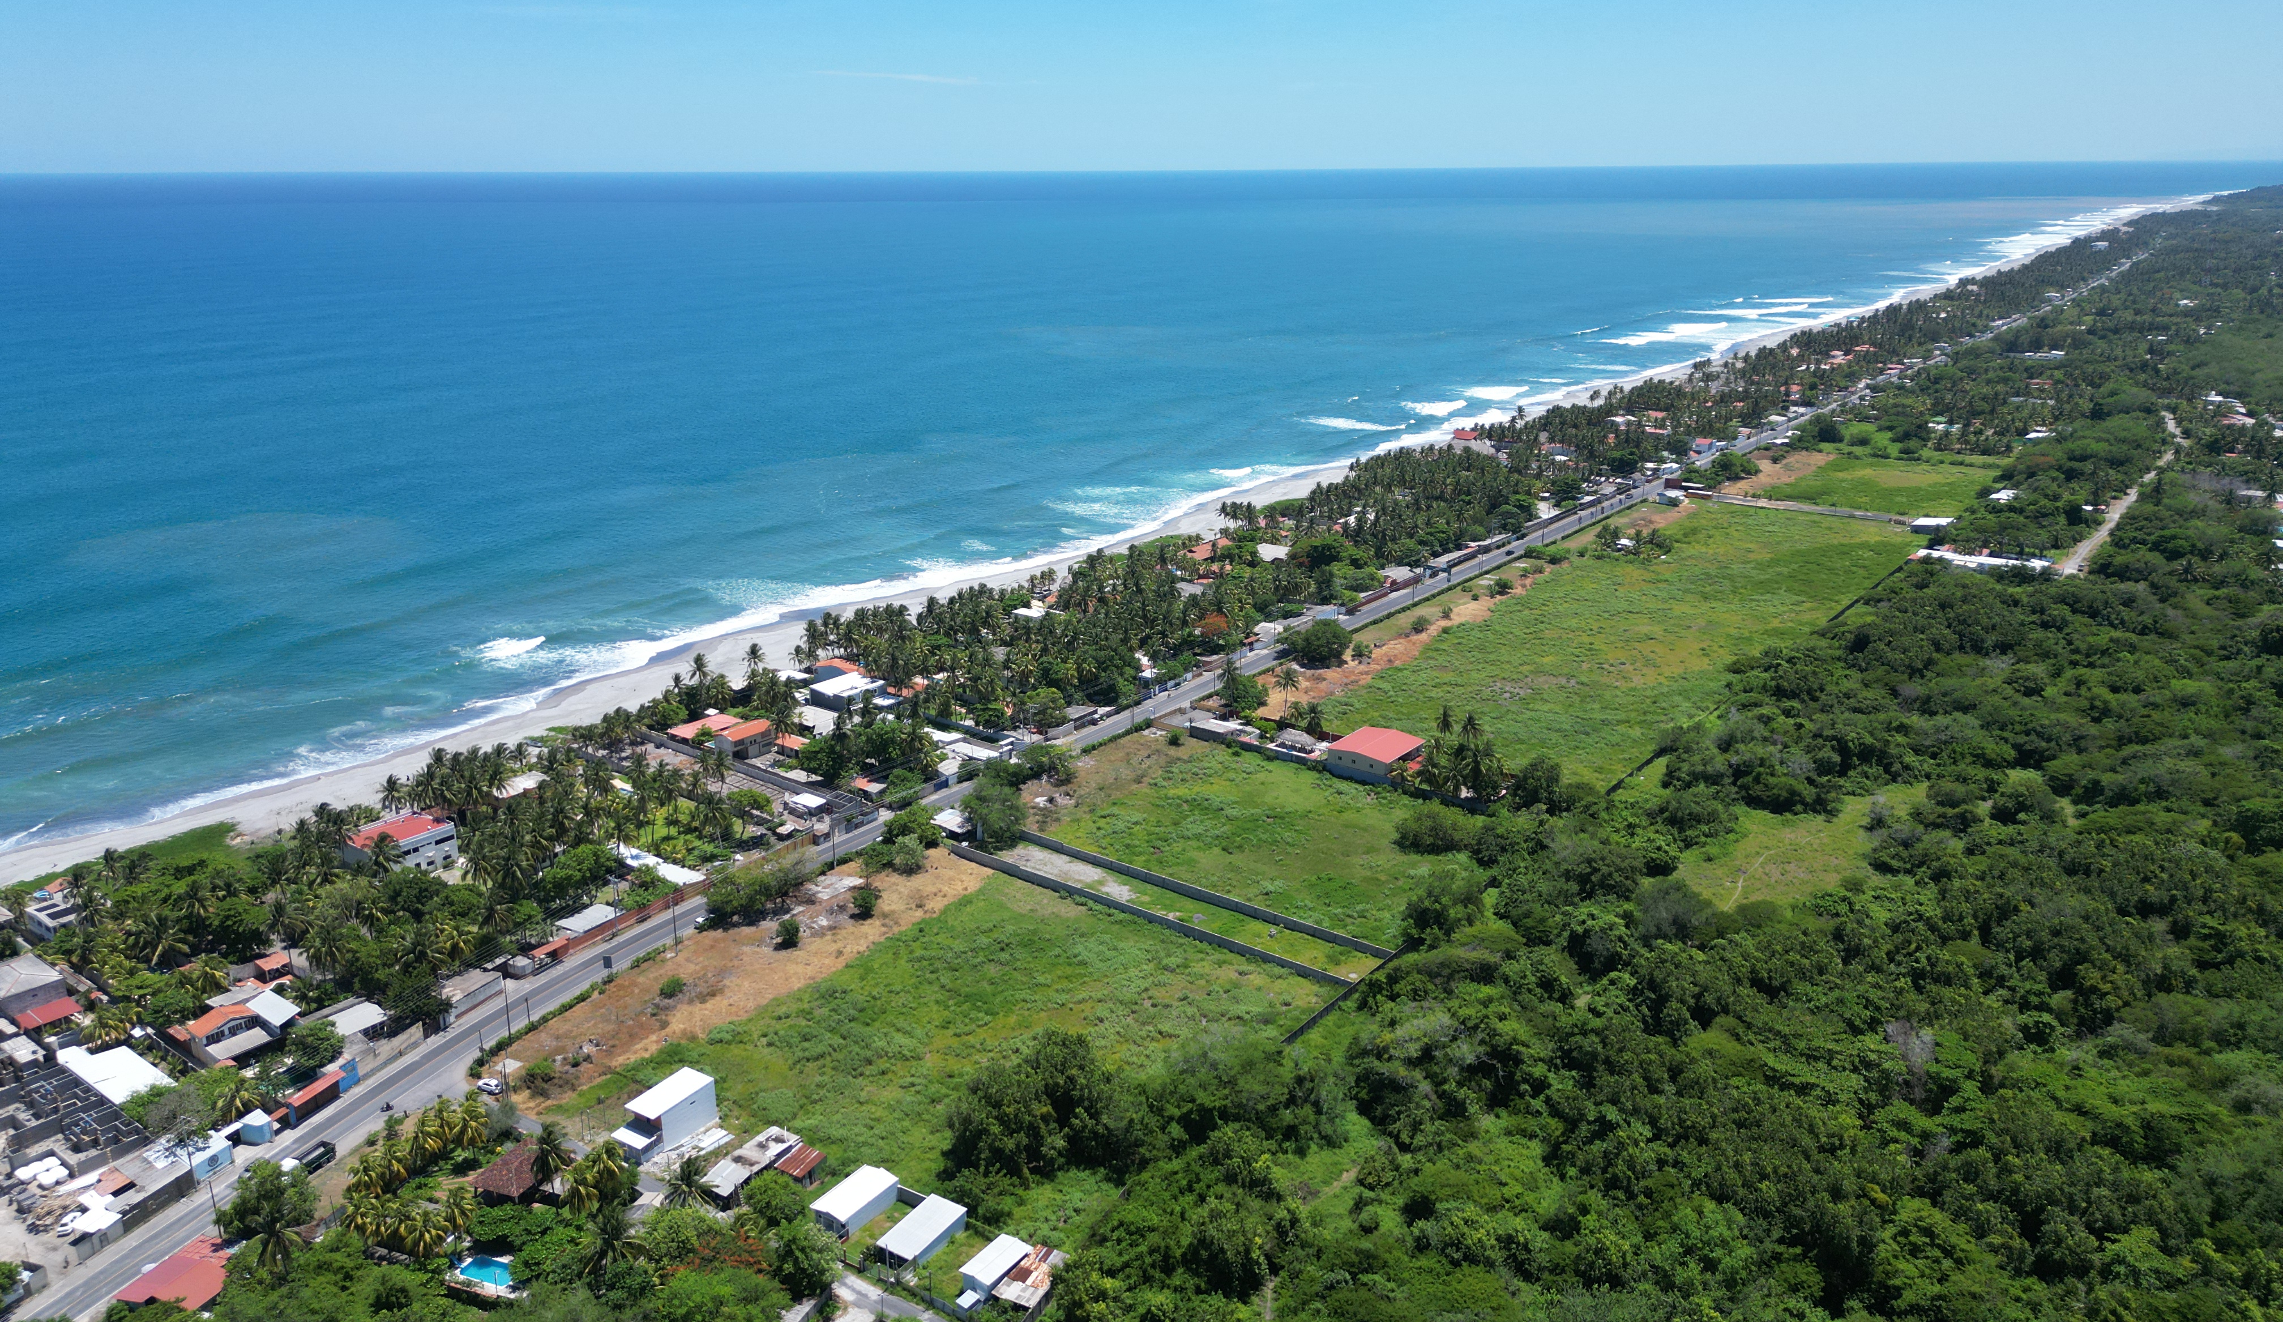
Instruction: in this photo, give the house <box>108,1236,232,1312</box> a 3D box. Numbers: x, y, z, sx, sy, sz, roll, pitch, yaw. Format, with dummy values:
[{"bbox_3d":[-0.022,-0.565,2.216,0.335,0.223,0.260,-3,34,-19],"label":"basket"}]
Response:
[{"bbox_3d":[-115.183,74.738,190.512,8.800,3.800,12.100,7,19,22],"label":"house"}]

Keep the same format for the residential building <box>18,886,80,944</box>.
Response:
[{"bbox_3d":[-200.900,47.470,294.280,13.300,3.650,7.390,13,22,35],"label":"residential building"}]

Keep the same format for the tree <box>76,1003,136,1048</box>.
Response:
[{"bbox_3d":[-159.178,56.726,242.914,7.700,7.000,7.700,10,20,28],"label":"tree"}]

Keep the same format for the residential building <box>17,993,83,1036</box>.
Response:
[{"bbox_3d":[-178.690,58.790,258.980,5.420,3.150,8.470,14,22,38],"label":"residential building"}]

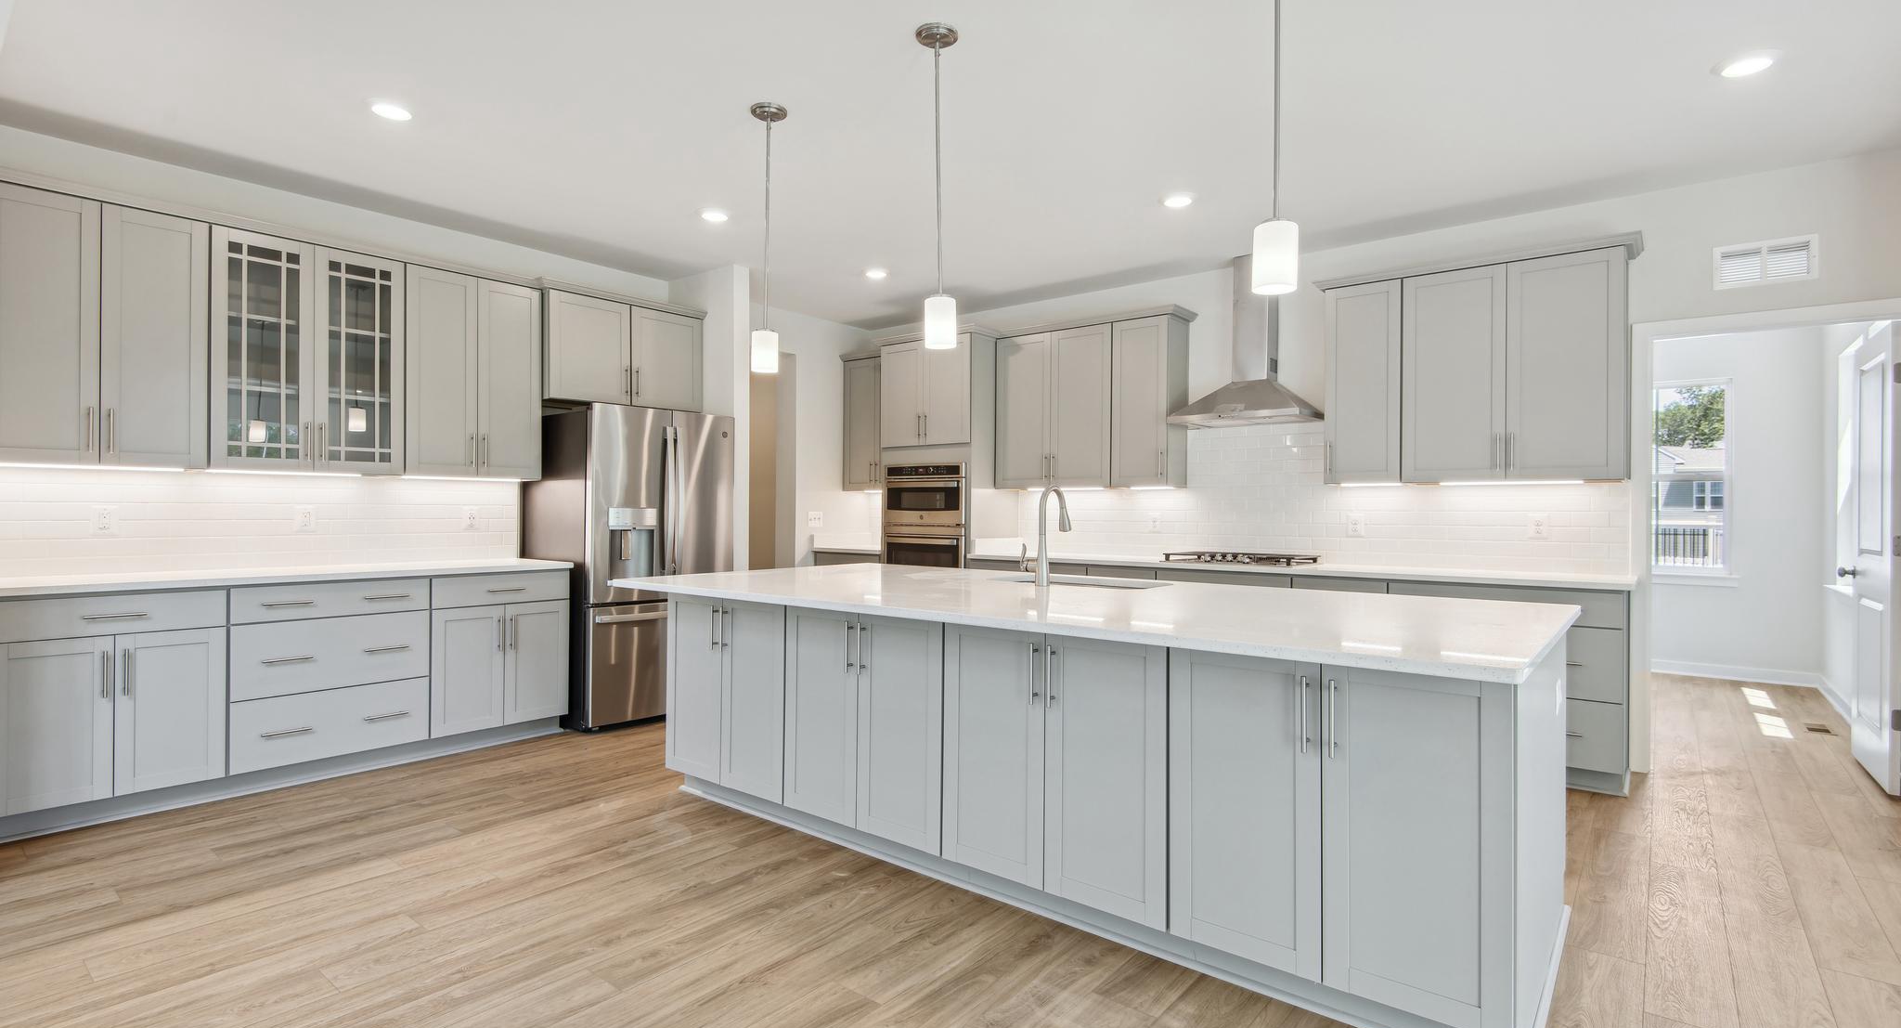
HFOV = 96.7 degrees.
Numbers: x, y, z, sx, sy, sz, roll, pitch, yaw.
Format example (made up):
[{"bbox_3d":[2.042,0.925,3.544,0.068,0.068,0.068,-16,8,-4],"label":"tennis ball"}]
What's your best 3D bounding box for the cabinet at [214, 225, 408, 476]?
[{"bbox_3d":[-3.107,-0.724,4.067,0.327,1.065,0.752,0,0,40],"label":"cabinet"}]

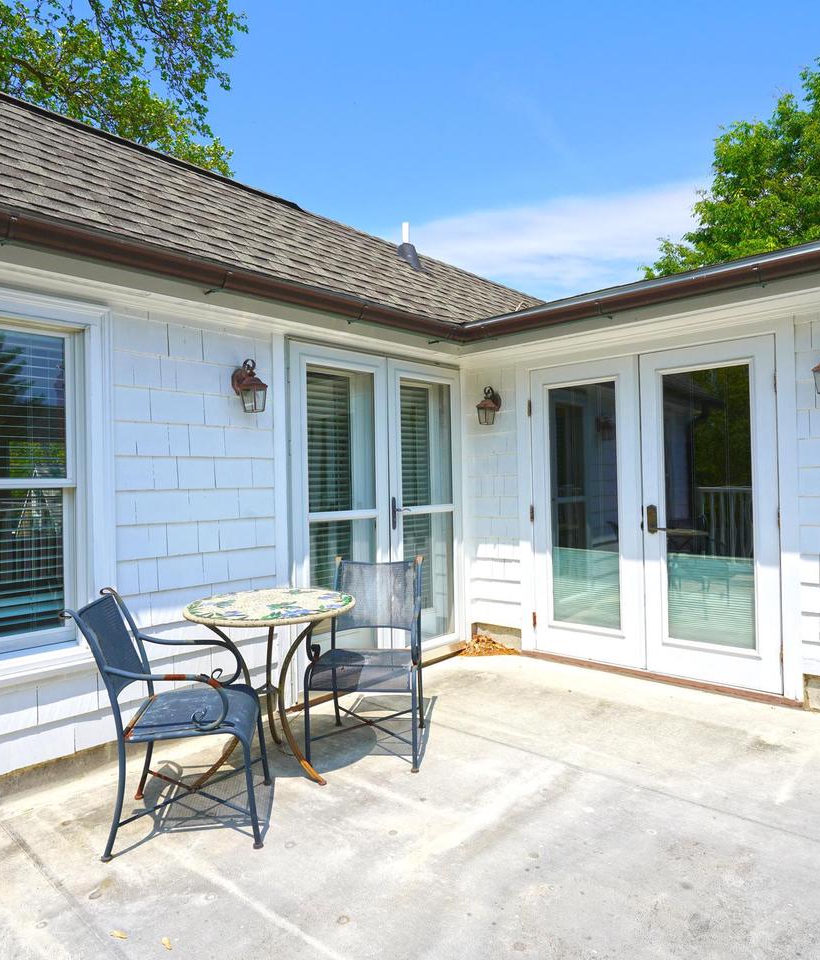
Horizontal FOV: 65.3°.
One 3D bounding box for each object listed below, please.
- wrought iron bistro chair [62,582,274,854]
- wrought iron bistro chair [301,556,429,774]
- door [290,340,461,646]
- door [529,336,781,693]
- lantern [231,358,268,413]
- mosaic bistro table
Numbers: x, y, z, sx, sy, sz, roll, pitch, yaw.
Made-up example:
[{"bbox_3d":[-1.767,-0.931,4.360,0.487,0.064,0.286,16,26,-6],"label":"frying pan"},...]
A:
[{"bbox_3d":[-0.902,0.883,2.487,0.665,0.872,0.530,-1,0,-9],"label":"wrought iron bistro chair"},{"bbox_3d":[-0.191,0.867,3.206,0.530,0.885,0.665,-1,0,7],"label":"wrought iron bistro chair"},{"bbox_3d":[-0.160,0.223,4.254,0.070,2.080,1.550,-1,0,42],"label":"door"},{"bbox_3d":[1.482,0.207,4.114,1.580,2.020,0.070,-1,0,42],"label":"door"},{"bbox_3d":[-0.845,-0.502,3.373,0.210,0.280,0.165,-1,0,42],"label":"lantern"},{"bbox_3d":[-0.642,0.943,2.898,0.765,0.748,0.765,-1,0,0],"label":"mosaic bistro table"}]

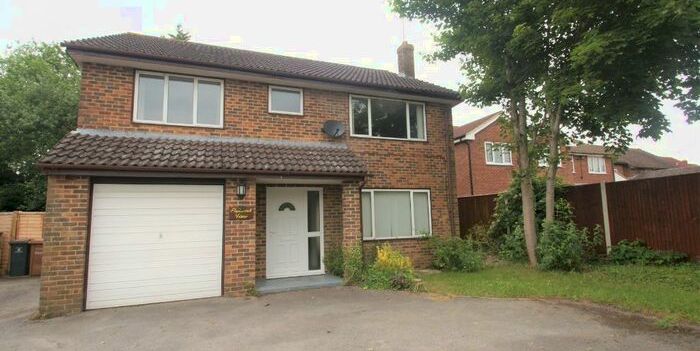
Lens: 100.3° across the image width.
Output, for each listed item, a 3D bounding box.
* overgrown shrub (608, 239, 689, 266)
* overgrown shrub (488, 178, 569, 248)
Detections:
[{"bbox_3d":[6.736,1.737,6.721,0.750,0.480,1.350,1,-5,-19],"label":"overgrown shrub"},{"bbox_3d":[5.391,1.179,8.860,1.600,2.200,1.650,1,-5,-19],"label":"overgrown shrub"}]

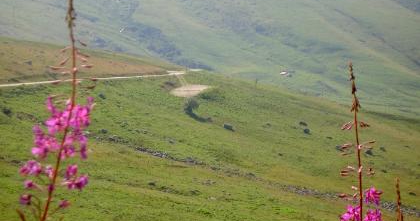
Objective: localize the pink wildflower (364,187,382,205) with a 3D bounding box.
[{"bbox_3d":[0.238,0.125,1.800,0.022,0.026,0.018,-6,9,-40],"label":"pink wildflower"}]

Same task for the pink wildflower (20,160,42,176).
[{"bbox_3d":[-0.245,0.078,1.700,0.025,0.022,0.018,5,9,36],"label":"pink wildflower"}]

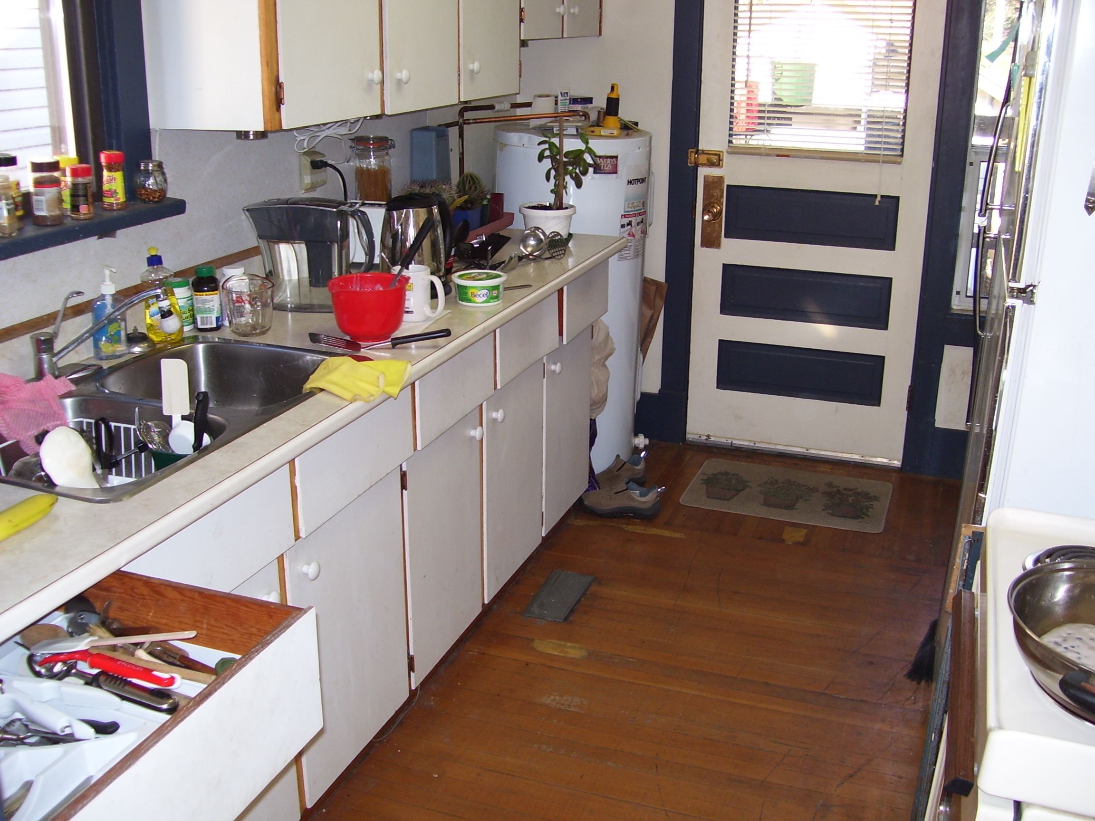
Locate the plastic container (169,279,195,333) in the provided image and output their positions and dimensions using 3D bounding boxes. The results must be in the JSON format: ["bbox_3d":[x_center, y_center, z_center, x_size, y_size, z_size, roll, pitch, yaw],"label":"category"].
[{"bbox_3d":[-0.814,-0.234,2.554,0.061,0.112,0.061,-12,22,-31],"label":"plastic container"}]

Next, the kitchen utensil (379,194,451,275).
[{"bbox_3d":[-0.320,-0.417,2.859,0.160,0.243,0.215,17,25,40],"label":"kitchen utensil"}]

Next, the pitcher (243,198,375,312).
[{"bbox_3d":[-0.580,-0.387,2.784,0.310,0.268,0.137,3,19,10],"label":"pitcher"}]

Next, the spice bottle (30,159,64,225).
[{"bbox_3d":[-0.936,-0.407,2.127,0.057,0.121,0.057,-5,20,-16],"label":"spice bottle"}]

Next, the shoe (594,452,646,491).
[{"bbox_3d":[0.197,0.236,3.945,0.278,0.110,0.105,-7,20,-21],"label":"shoe"}]

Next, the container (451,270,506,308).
[{"bbox_3d":[-0.169,-0.302,2.826,0.137,0.065,0.137,-1,19,-3],"label":"container"}]

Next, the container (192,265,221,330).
[{"bbox_3d":[-0.757,-0.251,2.526,0.064,0.141,0.064,-5,20,-16],"label":"container"}]

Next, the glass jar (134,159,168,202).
[{"bbox_3d":[-0.834,-0.483,2.399,0.069,0.086,0.069,0,19,0],"label":"glass jar"}]

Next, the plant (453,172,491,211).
[{"bbox_3d":[-0.247,-0.720,3.720,0.115,0.120,0.115,-1,19,-4],"label":"plant"}]

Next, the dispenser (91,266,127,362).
[{"bbox_3d":[-0.893,-0.198,2.340,0.042,0.184,0.062,14,23,35],"label":"dispenser"}]

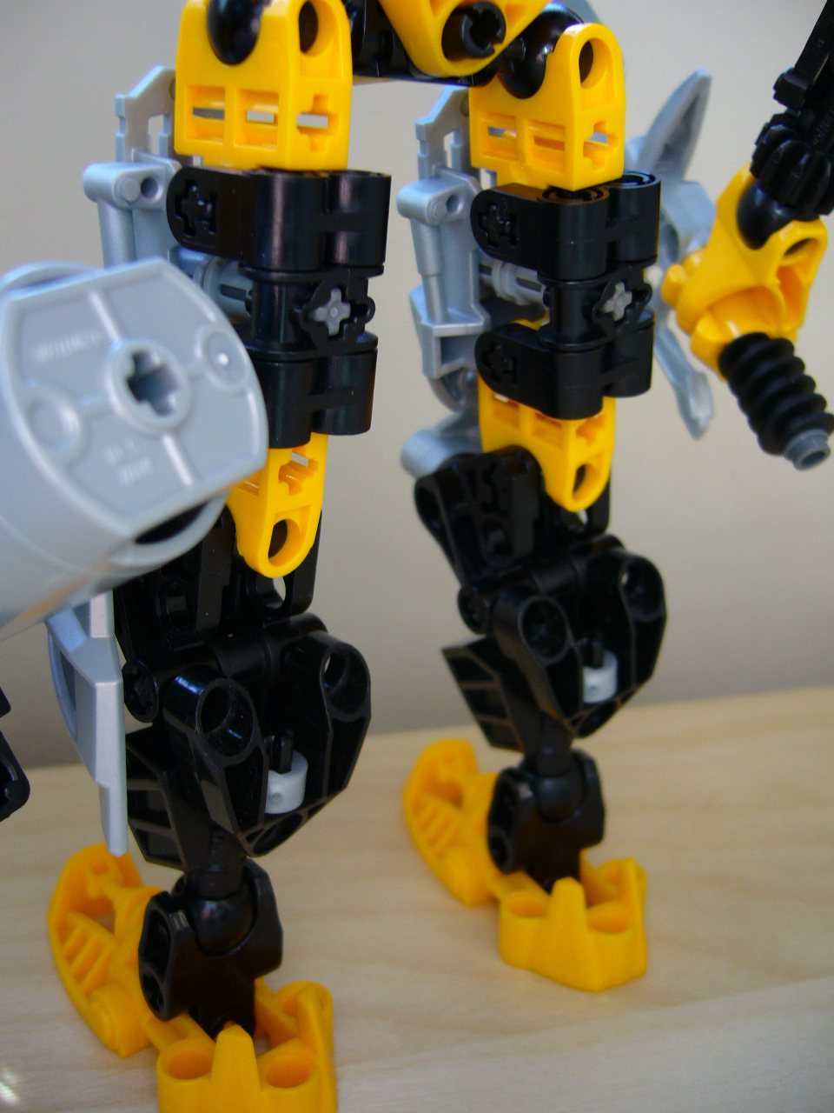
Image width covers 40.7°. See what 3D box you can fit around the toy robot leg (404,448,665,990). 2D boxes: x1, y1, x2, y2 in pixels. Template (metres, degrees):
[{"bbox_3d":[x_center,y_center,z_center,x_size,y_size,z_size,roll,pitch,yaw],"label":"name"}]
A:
[{"bbox_3d":[0.015,0.016,0.152,0.027,0.065,0.045,-9,20,-31],"label":"toy robot leg"}]

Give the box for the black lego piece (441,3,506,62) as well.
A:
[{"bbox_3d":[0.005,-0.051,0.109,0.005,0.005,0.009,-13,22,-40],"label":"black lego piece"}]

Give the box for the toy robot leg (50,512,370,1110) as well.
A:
[{"bbox_3d":[-0.025,0.023,0.125,0.027,0.065,0.045,-9,20,-31],"label":"toy robot leg"}]

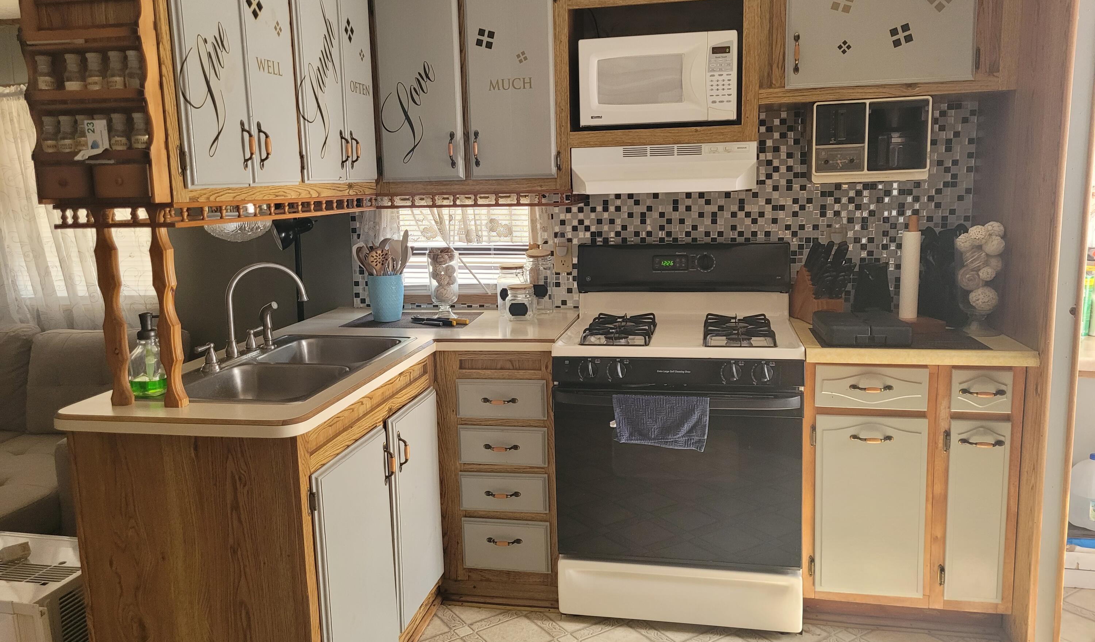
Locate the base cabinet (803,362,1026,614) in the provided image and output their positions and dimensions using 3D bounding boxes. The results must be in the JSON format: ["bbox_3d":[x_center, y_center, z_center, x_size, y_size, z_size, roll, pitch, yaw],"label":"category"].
[{"bbox_3d":[1.141,0.475,2.757,0.615,0.805,0.600,1,10,11],"label":"base cabinet"}]

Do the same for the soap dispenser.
[{"bbox_3d":[-0.993,0.082,2.059,0.084,0.200,0.078,0,10,12],"label":"soap dispenser"}]

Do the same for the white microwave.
[{"bbox_3d":[0.398,-0.829,2.894,0.515,0.285,0.380,0,10,11],"label":"white microwave"}]

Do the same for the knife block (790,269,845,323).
[{"bbox_3d":[0.939,-0.102,2.882,0.110,0.197,0.205,-3,10,-7],"label":"knife block"}]

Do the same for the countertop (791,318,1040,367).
[{"bbox_3d":[1.139,0.042,2.720,0.627,0.042,0.730,0,10,11],"label":"countertop"}]

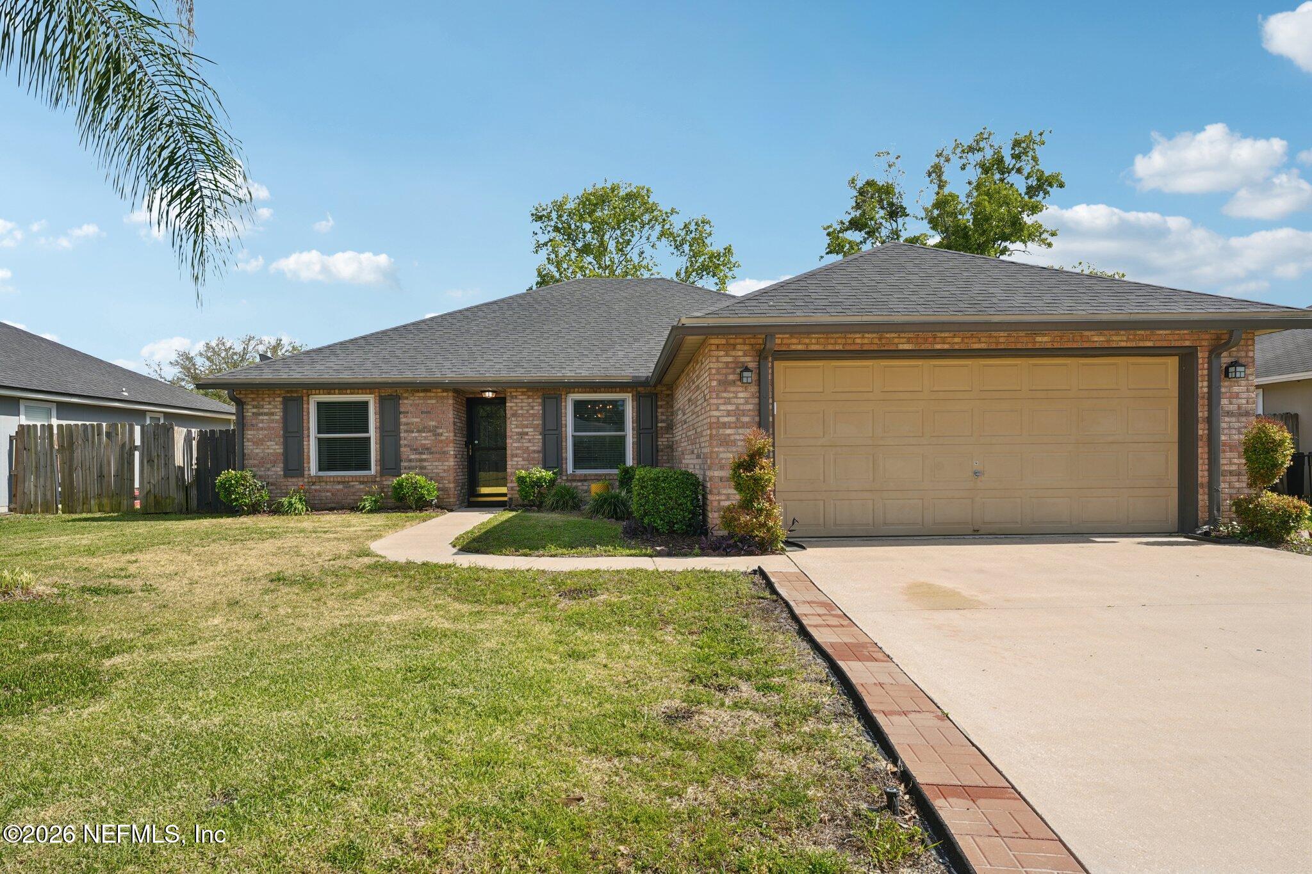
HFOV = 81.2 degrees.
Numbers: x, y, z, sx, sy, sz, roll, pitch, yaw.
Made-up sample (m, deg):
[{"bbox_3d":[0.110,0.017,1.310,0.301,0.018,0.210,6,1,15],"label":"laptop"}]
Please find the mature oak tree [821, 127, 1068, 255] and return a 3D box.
[{"bbox_3d":[12.200,-5.600,32.000,10.800,14.300,10.000,-1,-1,0],"label":"mature oak tree"}]

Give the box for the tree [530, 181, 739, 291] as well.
[{"bbox_3d":[-0.950,-4.700,33.000,9.400,12.600,9.000,-1,-1,0],"label":"tree"}]

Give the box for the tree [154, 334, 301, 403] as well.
[{"bbox_3d":[-27.200,-2.200,50.000,11.500,9.200,11.000,-1,-1,0],"label":"tree"}]

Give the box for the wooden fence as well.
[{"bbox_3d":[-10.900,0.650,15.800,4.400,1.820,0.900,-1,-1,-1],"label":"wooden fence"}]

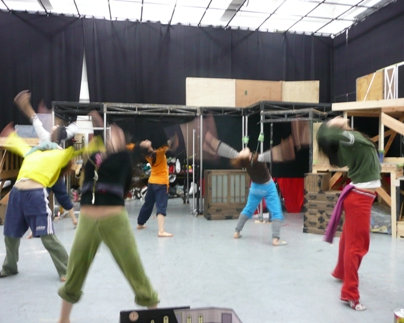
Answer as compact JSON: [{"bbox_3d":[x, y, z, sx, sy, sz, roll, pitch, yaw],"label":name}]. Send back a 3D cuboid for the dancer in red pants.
[{"bbox_3d":[1.200,0.370,2.903,0.480,1.450,0.580,0,1,12],"label":"dancer in red pants"}]

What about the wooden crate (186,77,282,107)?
[{"bbox_3d":[0.781,-1.510,8.244,2.312,0.837,0.200,0,1,-10],"label":"wooden crate"}]

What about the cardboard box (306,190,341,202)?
[{"bbox_3d":[1.884,0.542,5.283,0.530,0.135,0.450,0,1,32],"label":"cardboard box"}]

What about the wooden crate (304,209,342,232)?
[{"bbox_3d":[1.884,0.894,5.286,0.530,0.360,0.450,0,1,32],"label":"wooden crate"}]

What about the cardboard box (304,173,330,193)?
[{"bbox_3d":[1.777,0.329,5.349,0.275,0.290,0.450,0,1,32],"label":"cardboard box"}]

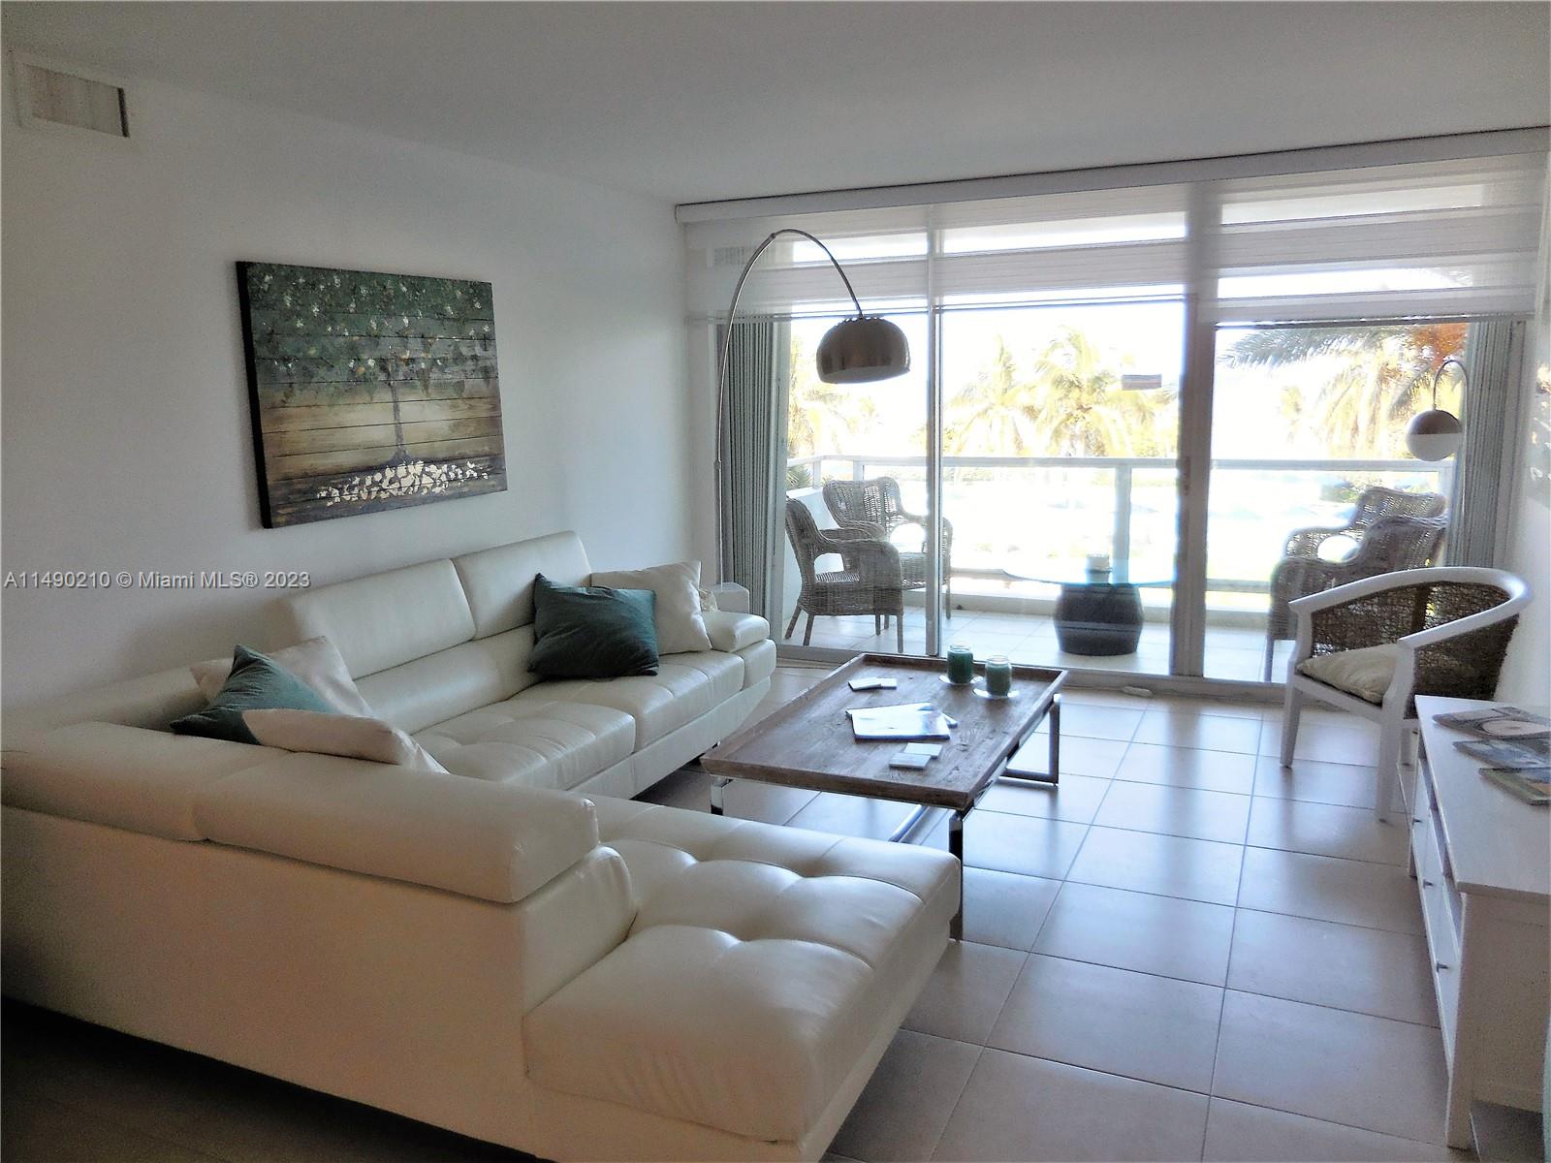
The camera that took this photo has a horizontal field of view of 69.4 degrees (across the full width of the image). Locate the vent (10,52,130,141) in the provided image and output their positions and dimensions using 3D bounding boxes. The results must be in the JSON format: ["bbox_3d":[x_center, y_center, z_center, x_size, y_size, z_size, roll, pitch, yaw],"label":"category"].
[{"bbox_3d":[-2.049,-1.403,3.282,0.030,0.196,0.335,3,11,25],"label":"vent"}]

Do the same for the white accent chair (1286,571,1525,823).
[{"bbox_3d":[2.417,0.392,4.285,0.640,0.820,0.695,-2,10,-6],"label":"white accent chair"}]

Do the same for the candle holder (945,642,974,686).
[{"bbox_3d":[0.731,0.328,4.423,0.106,0.139,0.106,3,11,25],"label":"candle holder"}]

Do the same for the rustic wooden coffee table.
[{"bbox_3d":[0.465,0.675,3.998,0.848,0.452,1.463,3,11,25],"label":"rustic wooden coffee table"}]

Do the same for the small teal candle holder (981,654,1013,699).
[{"bbox_3d":[0.842,0.359,4.219,0.102,0.141,0.102,3,11,25],"label":"small teal candle holder"}]

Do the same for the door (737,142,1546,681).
[{"bbox_3d":[1.531,-0.722,5.793,3.937,2.489,0.120,3,11,25],"label":"door"}]

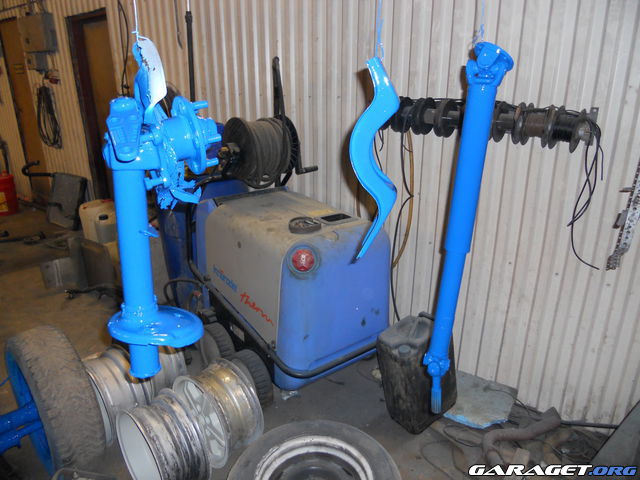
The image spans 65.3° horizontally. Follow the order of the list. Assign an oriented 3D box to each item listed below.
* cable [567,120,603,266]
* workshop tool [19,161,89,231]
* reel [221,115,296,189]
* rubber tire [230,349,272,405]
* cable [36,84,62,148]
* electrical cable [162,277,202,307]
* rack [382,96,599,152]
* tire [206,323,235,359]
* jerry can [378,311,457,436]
[{"bbox_3d":[1.026,-0.180,1.937,0.120,0.600,0.100,16,25,39],"label":"cable"},{"bbox_3d":[-2.699,-0.456,4.975,0.800,0.580,0.270,13,23,33],"label":"workshop tool"},{"bbox_3d":[-0.329,-0.486,2.760,0.320,0.360,0.360,-13,23,-33],"label":"reel"},{"bbox_3d":[-0.331,0.651,2.283,0.090,0.280,0.280,-15,24,-37],"label":"rubber tire"},{"bbox_3d":[-2.781,-1.278,5.124,0.380,0.660,0.090,16,25,39],"label":"cable"},{"bbox_3d":[-0.716,0.273,2.600,0.220,0.170,0.120,15,24,37],"label":"electrical cable"},{"bbox_3d":[0.681,-0.499,2.093,0.880,0.175,0.190,16,25,39],"label":"rack"},{"bbox_3d":[-0.541,0.560,2.550,0.085,0.280,0.280,-15,24,-37],"label":"tire"},{"bbox_3d":[0.449,0.608,2.270,0.285,0.415,0.205,-22,24,-36],"label":"jerry can"}]

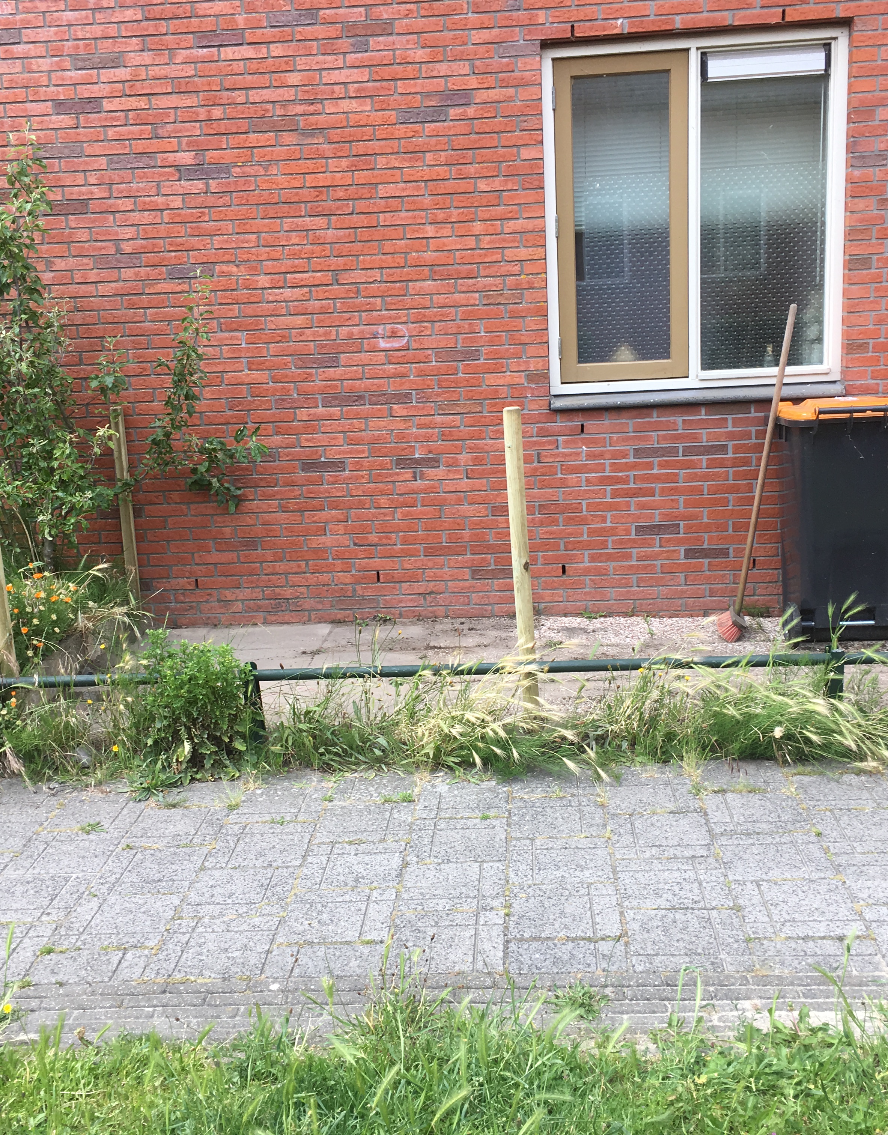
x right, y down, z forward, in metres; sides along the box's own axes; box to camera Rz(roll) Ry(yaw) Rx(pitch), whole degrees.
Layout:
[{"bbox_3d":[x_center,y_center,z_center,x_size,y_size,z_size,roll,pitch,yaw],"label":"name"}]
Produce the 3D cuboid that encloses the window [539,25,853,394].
[{"bbox_3d":[1.102,-1.509,5.591,1.296,1.558,0.121,-2,14,4],"label":"window"}]

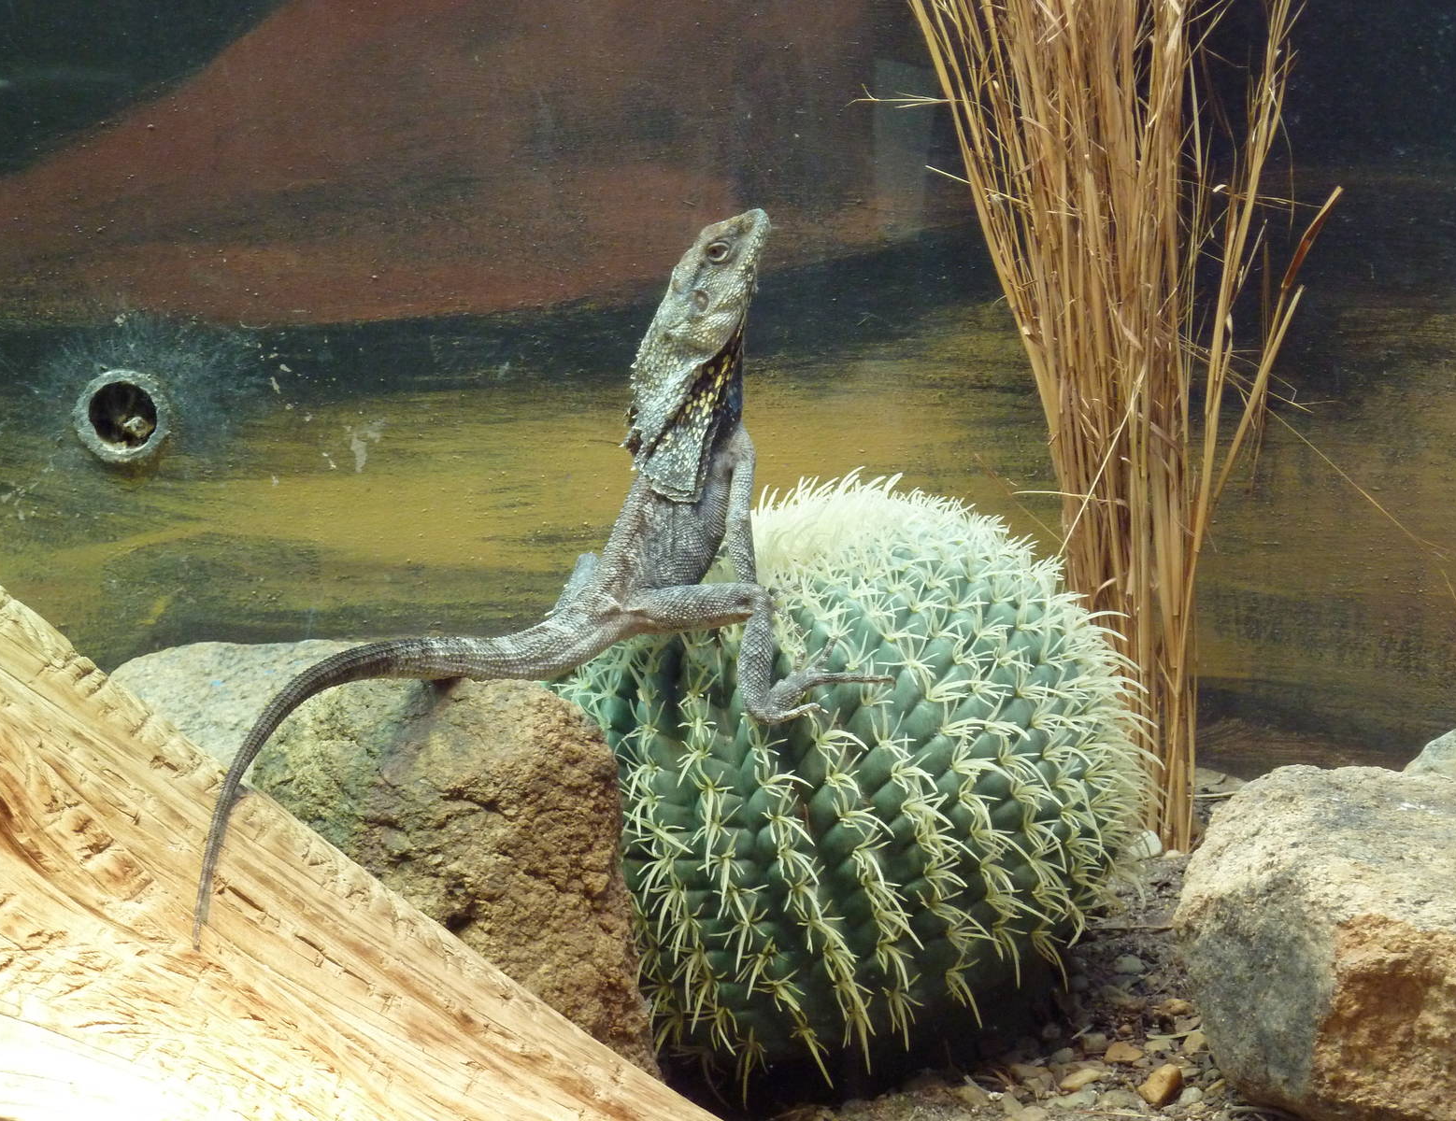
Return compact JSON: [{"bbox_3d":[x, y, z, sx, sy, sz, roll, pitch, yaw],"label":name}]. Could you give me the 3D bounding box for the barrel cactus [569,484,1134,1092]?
[{"bbox_3d":[0.055,0.096,2.250,0.252,0.250,0.252,0,12,0],"label":"barrel cactus"}]

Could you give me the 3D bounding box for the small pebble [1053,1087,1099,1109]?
[{"bbox_3d":[0.150,0.232,2.213,0.019,0.008,0.014,0,12,0],"label":"small pebble"}]

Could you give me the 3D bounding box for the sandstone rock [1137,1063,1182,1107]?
[{"bbox_3d":[0.187,0.227,2.222,0.019,0.015,0.016,-7,14,-29],"label":"sandstone rock"}]

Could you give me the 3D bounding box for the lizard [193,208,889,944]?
[{"bbox_3d":[-0.079,0.007,2.190,0.290,0.285,0.170,-1,12,-7],"label":"lizard"}]

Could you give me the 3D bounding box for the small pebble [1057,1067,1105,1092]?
[{"bbox_3d":[0.154,0.226,2.239,0.021,0.009,0.014,0,12,0],"label":"small pebble"}]

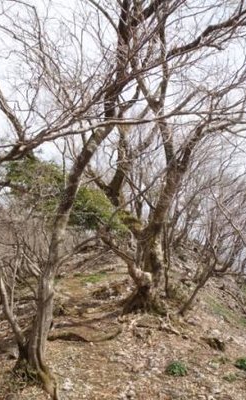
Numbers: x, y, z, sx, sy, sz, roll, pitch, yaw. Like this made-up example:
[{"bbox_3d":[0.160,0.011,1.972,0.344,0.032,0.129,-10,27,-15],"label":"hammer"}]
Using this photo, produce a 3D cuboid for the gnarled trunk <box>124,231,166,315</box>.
[{"bbox_3d":[0.372,1.255,5.600,0.720,1.440,0.620,0,-2,0],"label":"gnarled trunk"}]

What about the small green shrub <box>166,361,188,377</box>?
[{"bbox_3d":[0.571,1.797,3.450,0.230,0.145,0.220,0,-2,0],"label":"small green shrub"}]

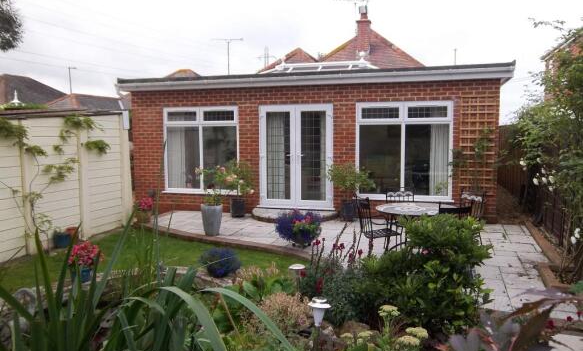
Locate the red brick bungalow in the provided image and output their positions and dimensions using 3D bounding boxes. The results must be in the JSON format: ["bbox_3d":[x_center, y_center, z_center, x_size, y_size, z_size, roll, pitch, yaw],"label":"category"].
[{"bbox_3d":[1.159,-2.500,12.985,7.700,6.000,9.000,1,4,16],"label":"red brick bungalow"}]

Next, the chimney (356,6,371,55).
[{"bbox_3d":[2.695,-5.394,17.600,0.520,1.780,0.520,1,5,16],"label":"chimney"}]

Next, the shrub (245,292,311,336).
[{"bbox_3d":[-0.108,1.027,3.650,0.510,0.360,0.460,0,4,0],"label":"shrub"}]

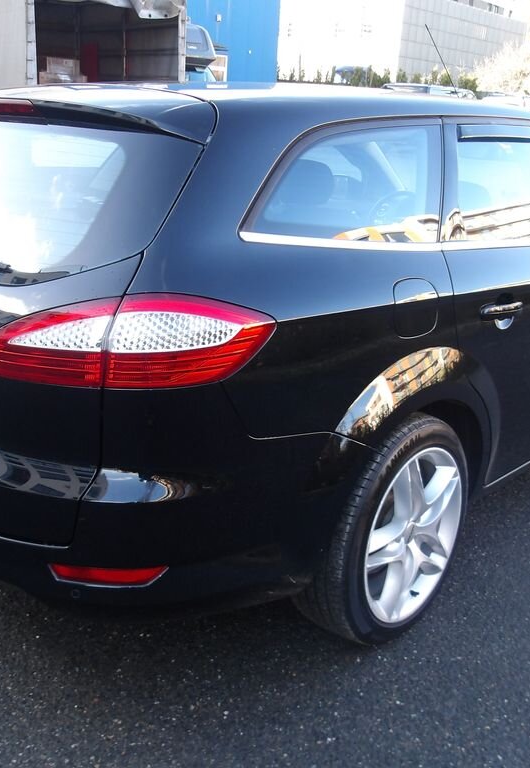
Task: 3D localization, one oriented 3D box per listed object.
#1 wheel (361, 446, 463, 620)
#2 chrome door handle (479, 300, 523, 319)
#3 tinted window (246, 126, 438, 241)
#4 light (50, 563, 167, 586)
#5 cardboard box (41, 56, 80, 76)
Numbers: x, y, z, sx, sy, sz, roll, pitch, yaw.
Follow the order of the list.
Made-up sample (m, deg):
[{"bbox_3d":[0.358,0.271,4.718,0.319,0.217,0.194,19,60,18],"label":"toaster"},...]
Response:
[{"bbox_3d":[0.360,0.404,2.292,0.180,0.490,0.490,16,22,39],"label":"wheel"},{"bbox_3d":[0.669,-0.217,2.273,0.050,0.045,0.235,16,22,39],"label":"chrome door handle"},{"bbox_3d":[0.208,-0.469,1.864,0.730,0.290,0.060,-11,1,-43],"label":"tinted window"},{"bbox_3d":[-0.348,0.421,1.773,0.255,0.042,0.050,4,17,6],"label":"light"},{"bbox_3d":[-3.276,-5.168,13.000,0.550,0.260,0.400,-8,20,-29],"label":"cardboard box"}]

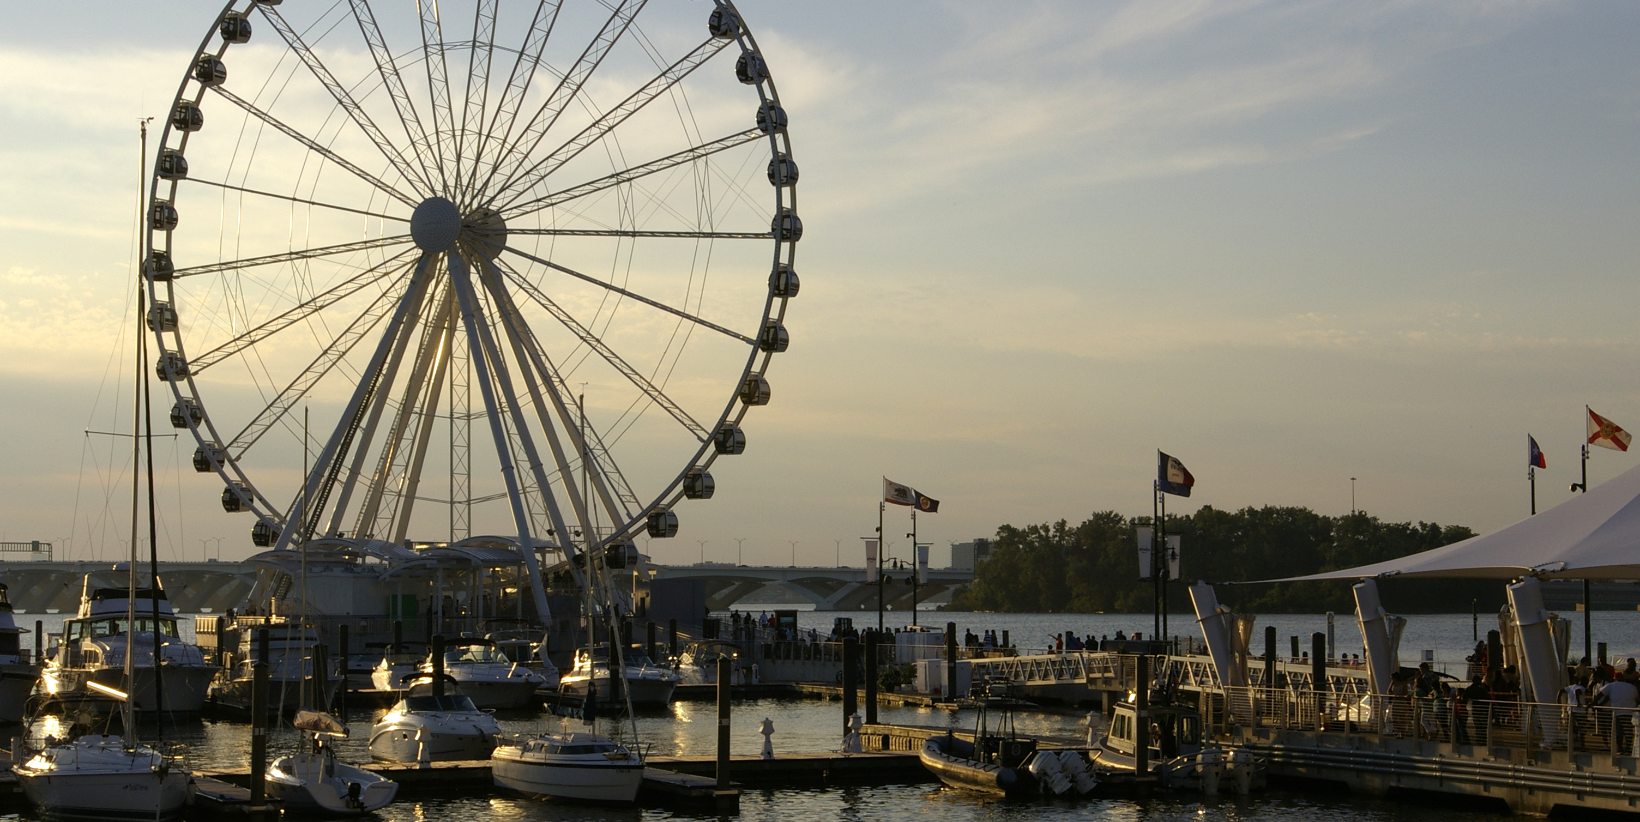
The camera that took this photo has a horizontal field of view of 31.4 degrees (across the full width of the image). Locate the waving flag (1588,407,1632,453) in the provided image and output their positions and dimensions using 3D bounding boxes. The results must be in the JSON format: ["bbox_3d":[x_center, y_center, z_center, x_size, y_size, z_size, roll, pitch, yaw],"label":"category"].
[{"bbox_3d":[26.778,0.647,98.661,1.500,1.500,0.300,0,-4,-6],"label":"waving flag"}]

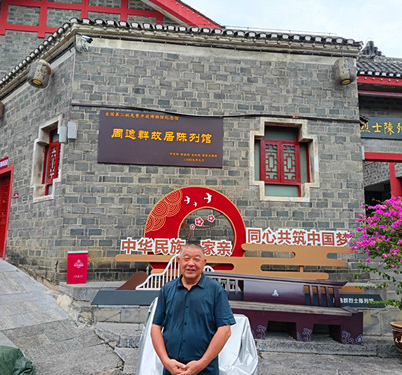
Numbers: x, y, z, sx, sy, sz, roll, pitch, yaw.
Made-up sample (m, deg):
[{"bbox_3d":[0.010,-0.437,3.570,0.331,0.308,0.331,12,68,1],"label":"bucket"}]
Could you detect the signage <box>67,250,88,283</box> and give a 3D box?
[{"bbox_3d":[-2.123,1.384,5.989,0.344,0.555,0.080,2,-9,-8],"label":"signage"}]

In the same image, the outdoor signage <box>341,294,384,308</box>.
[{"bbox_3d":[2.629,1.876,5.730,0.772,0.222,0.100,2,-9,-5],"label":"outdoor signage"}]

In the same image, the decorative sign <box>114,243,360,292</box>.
[{"bbox_3d":[0.674,1.328,5.729,4.132,0.784,0.100,2,-9,-5],"label":"decorative sign"}]

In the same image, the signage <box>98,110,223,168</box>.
[{"bbox_3d":[-0.718,-0.904,6.473,2.313,0.985,0.060,2,-9,-6],"label":"signage"}]

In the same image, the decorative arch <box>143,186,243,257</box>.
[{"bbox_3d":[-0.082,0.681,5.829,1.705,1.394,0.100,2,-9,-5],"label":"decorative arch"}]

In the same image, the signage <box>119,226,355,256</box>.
[{"bbox_3d":[0.639,0.898,5.688,3.857,0.469,0.080,2,-9,-5],"label":"signage"}]

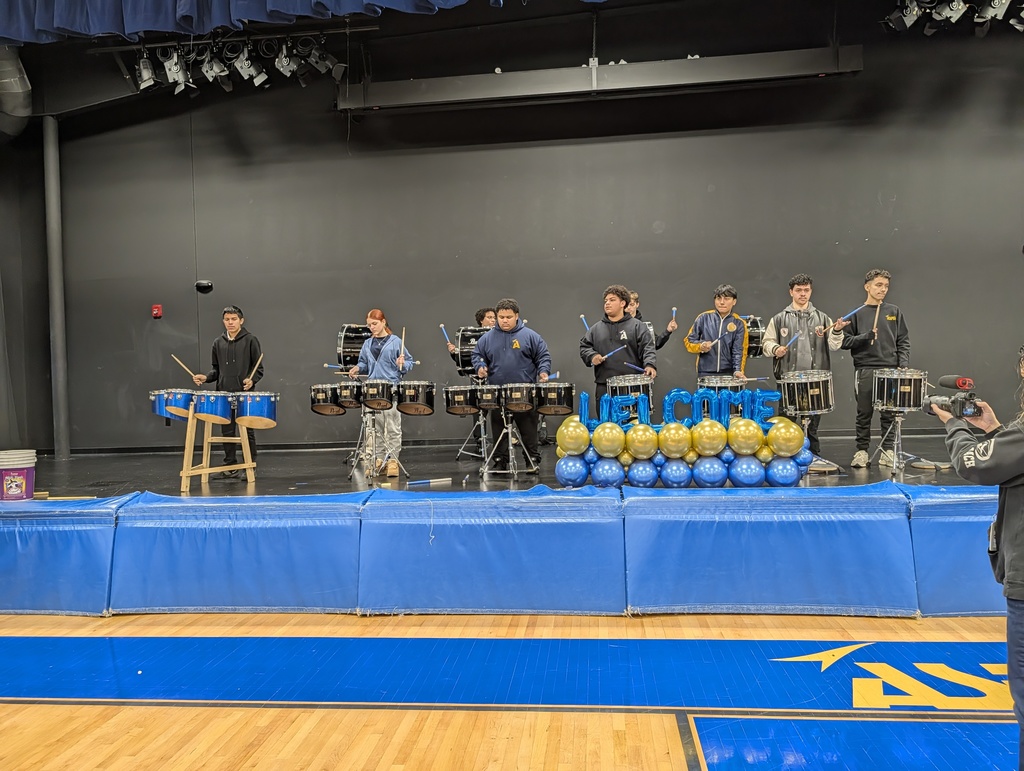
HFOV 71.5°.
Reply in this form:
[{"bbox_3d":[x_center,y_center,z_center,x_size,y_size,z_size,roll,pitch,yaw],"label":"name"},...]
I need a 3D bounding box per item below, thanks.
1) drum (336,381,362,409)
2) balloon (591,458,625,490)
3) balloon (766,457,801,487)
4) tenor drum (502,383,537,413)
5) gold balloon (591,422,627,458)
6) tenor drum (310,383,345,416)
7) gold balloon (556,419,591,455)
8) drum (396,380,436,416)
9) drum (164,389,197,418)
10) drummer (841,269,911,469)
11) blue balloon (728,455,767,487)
[{"bbox_3d":[-1.384,0.086,6.150,0.235,0.230,0.235,-2,0,12],"label":"drum"},{"bbox_3d":[0.738,0.666,5.440,0.255,0.255,0.255,-2,1,7],"label":"balloon"},{"bbox_3d":[1.883,0.612,4.930,0.242,0.235,0.242,-2,0,7],"label":"balloon"},{"bbox_3d":[0.068,0.111,6.430,0.300,0.265,0.300,-2,0,6],"label":"tenor drum"},{"bbox_3d":[0.729,0.413,5.340,0.250,0.262,0.260,-2,0,6],"label":"gold balloon"},{"bbox_3d":[-1.631,0.129,6.320,0.325,0.280,0.325,-2,0,12],"label":"tenor drum"},{"bbox_3d":[0.452,0.386,5.230,0.246,0.250,0.246,-2,0,7],"label":"gold balloon"},{"bbox_3d":[-0.856,0.117,6.370,0.360,0.310,0.360,2,0,6],"label":"drum"},{"bbox_3d":[-2.826,0.158,6.070,0.285,0.260,0.285,-2,0,18],"label":"drum"},{"bbox_3d":[3.211,-0.163,6.280,0.570,1.730,0.440,-2,0,10],"label":"drummer"},{"bbox_3d":[1.732,0.638,5.230,0.255,0.255,0.255,-2,1,7],"label":"blue balloon"}]

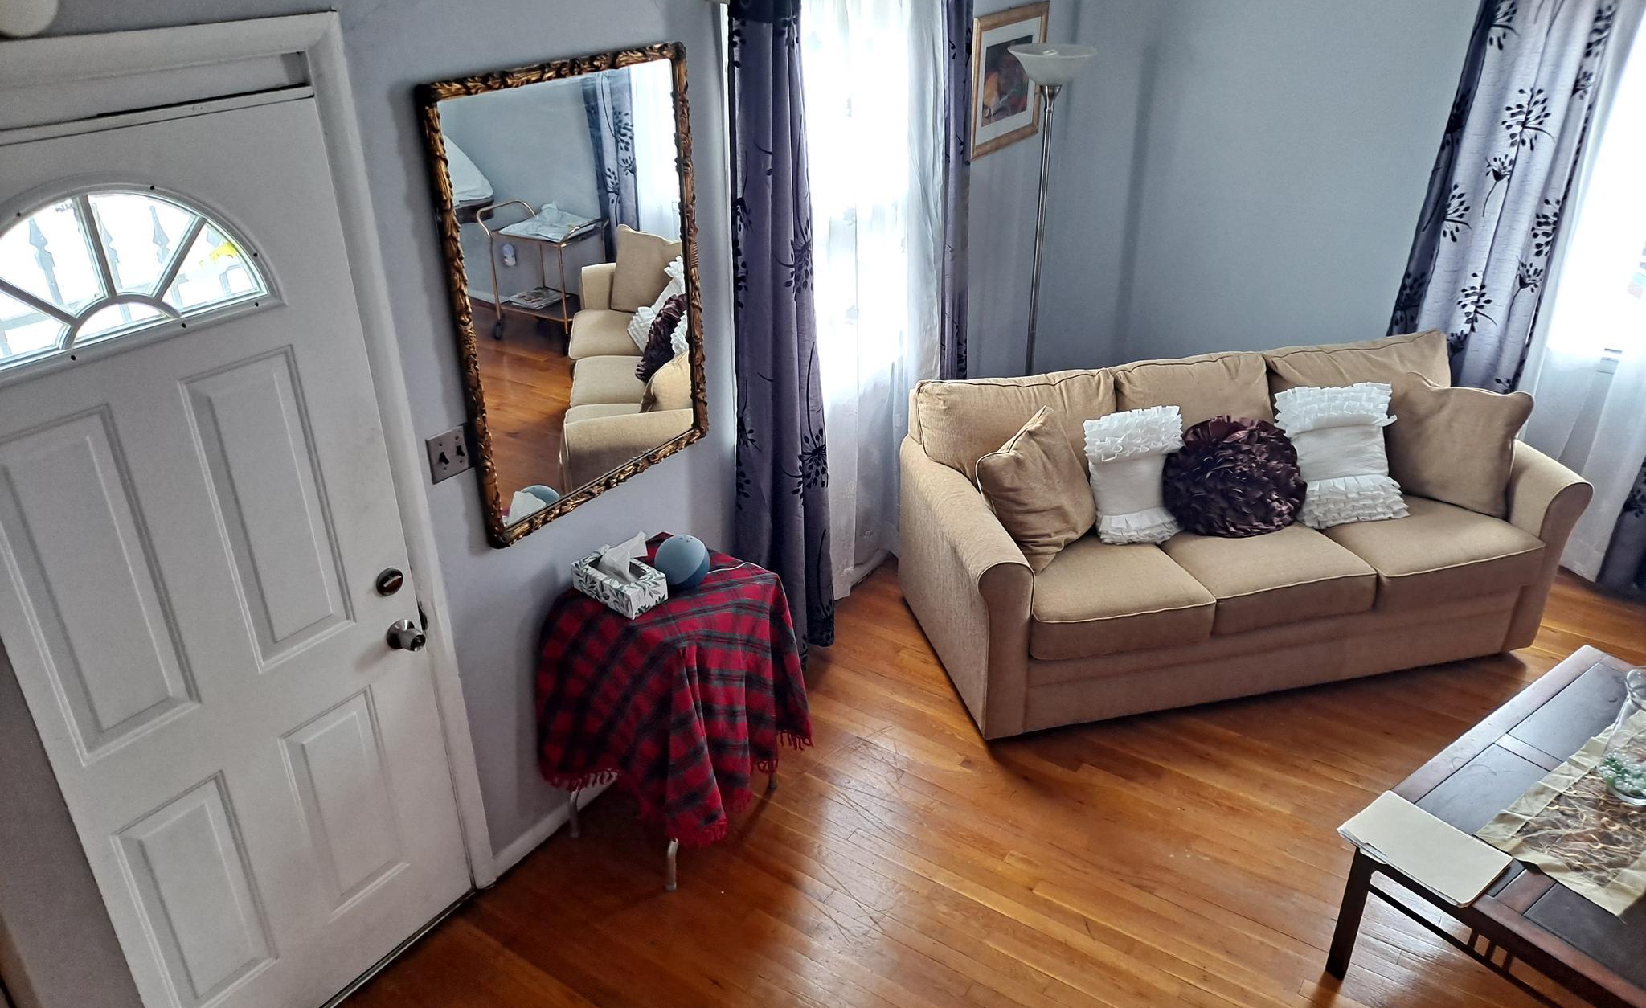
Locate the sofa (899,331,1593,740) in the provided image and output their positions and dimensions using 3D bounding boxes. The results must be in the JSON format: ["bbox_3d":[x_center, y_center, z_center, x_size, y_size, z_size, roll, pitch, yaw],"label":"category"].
[{"bbox_3d":[1.358,0.041,4.058,2.090,0.910,0.910,-7,29,-12],"label":"sofa"}]

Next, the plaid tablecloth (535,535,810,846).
[{"bbox_3d":[-0.399,0.502,3.252,0.500,0.600,0.560,18,33,31],"label":"plaid tablecloth"}]

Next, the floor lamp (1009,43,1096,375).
[{"bbox_3d":[0.821,-0.800,4.662,0.310,1.830,0.310,18,33,31],"label":"floor lamp"}]

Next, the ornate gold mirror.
[{"bbox_3d":[-0.569,-0.520,2.910,0.050,1.065,0.770,18,33,31],"label":"ornate gold mirror"}]

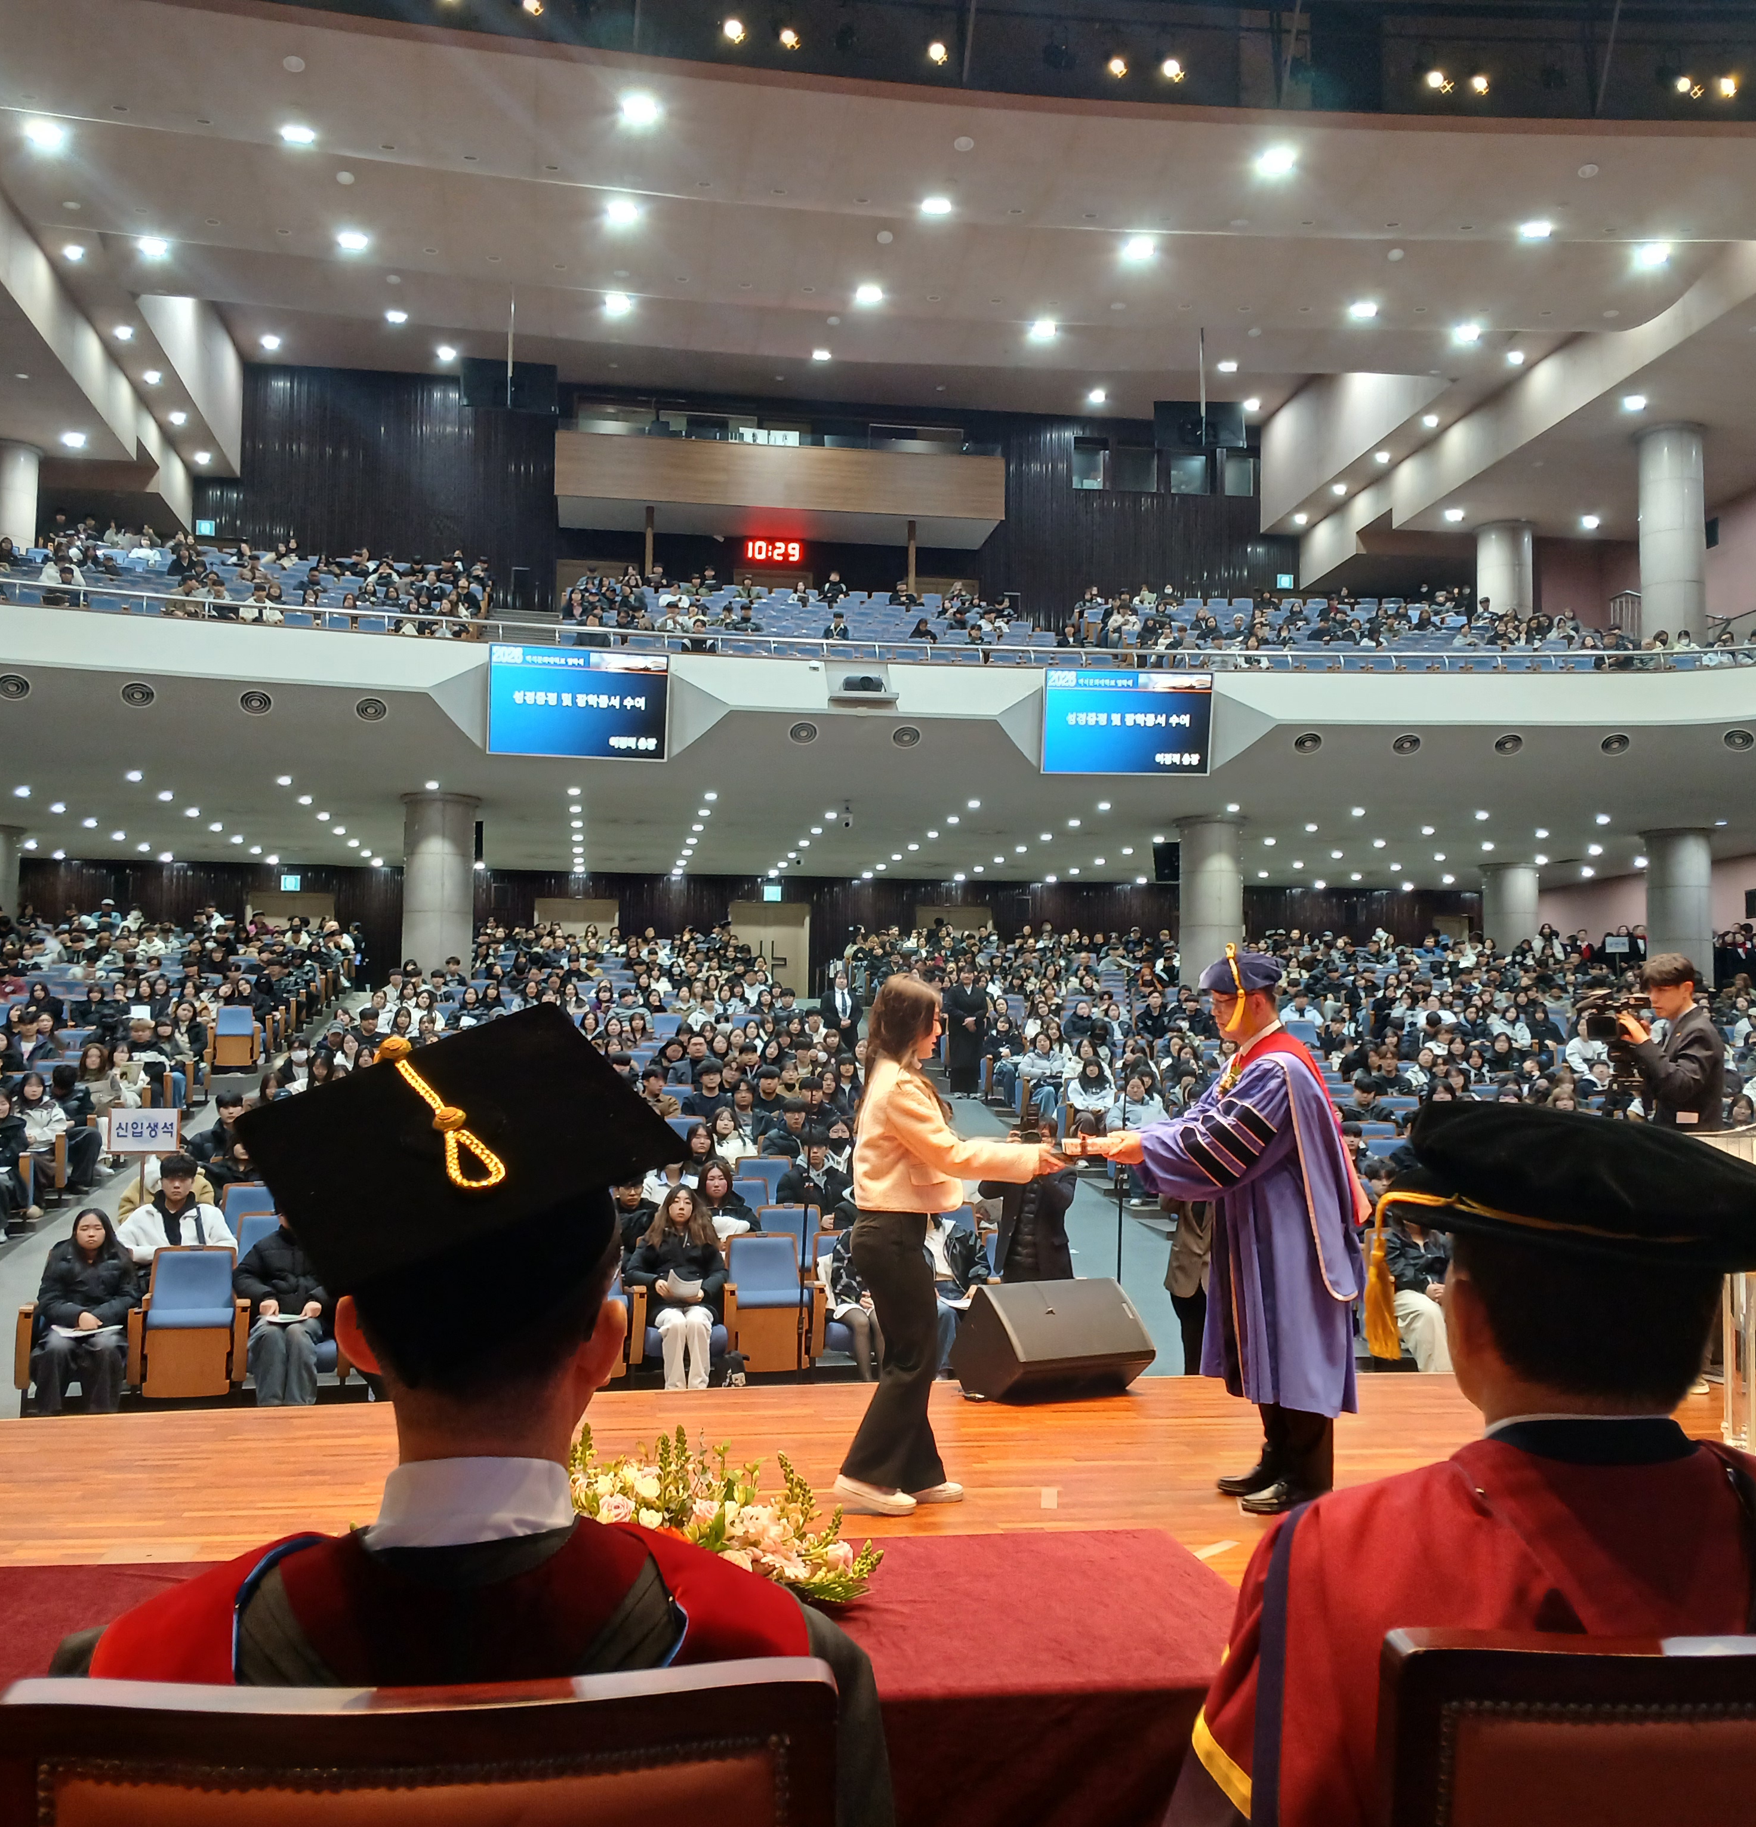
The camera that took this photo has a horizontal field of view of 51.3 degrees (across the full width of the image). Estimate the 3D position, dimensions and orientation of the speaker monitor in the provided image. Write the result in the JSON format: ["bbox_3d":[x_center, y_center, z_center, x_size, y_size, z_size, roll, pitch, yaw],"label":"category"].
[{"bbox_3d":[0.725,1.739,7.504,0.675,0.440,0.550,3,-5,-30],"label":"speaker monitor"}]

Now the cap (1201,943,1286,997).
[{"bbox_3d":[1.178,0.186,5.930,0.265,0.145,0.265,-6,-3,0],"label":"cap"}]

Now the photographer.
[{"bbox_3d":[3.241,1.087,7.502,0.520,1.800,0.520,3,-5,-34],"label":"photographer"}]

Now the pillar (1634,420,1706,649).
[{"bbox_3d":[13.695,-6.251,31.534,1.100,4.300,1.100,1,-4,-9],"label":"pillar"}]

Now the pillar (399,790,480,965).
[{"bbox_3d":[-6.713,-0.052,27.976,1.100,3.500,1.100,1,-4,-9],"label":"pillar"}]

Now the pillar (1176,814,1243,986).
[{"bbox_3d":[5.248,0.309,28.656,1.050,3.500,1.050,1,-4,-9],"label":"pillar"}]

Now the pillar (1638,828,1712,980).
[{"bbox_3d":[13.068,0.379,29.884,1.050,3.480,1.050,1,-4,-9],"label":"pillar"}]

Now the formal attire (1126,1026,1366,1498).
[{"bbox_3d":[1.181,1.094,5.838,0.710,1.430,0.580,1,-4,-10],"label":"formal attire"}]

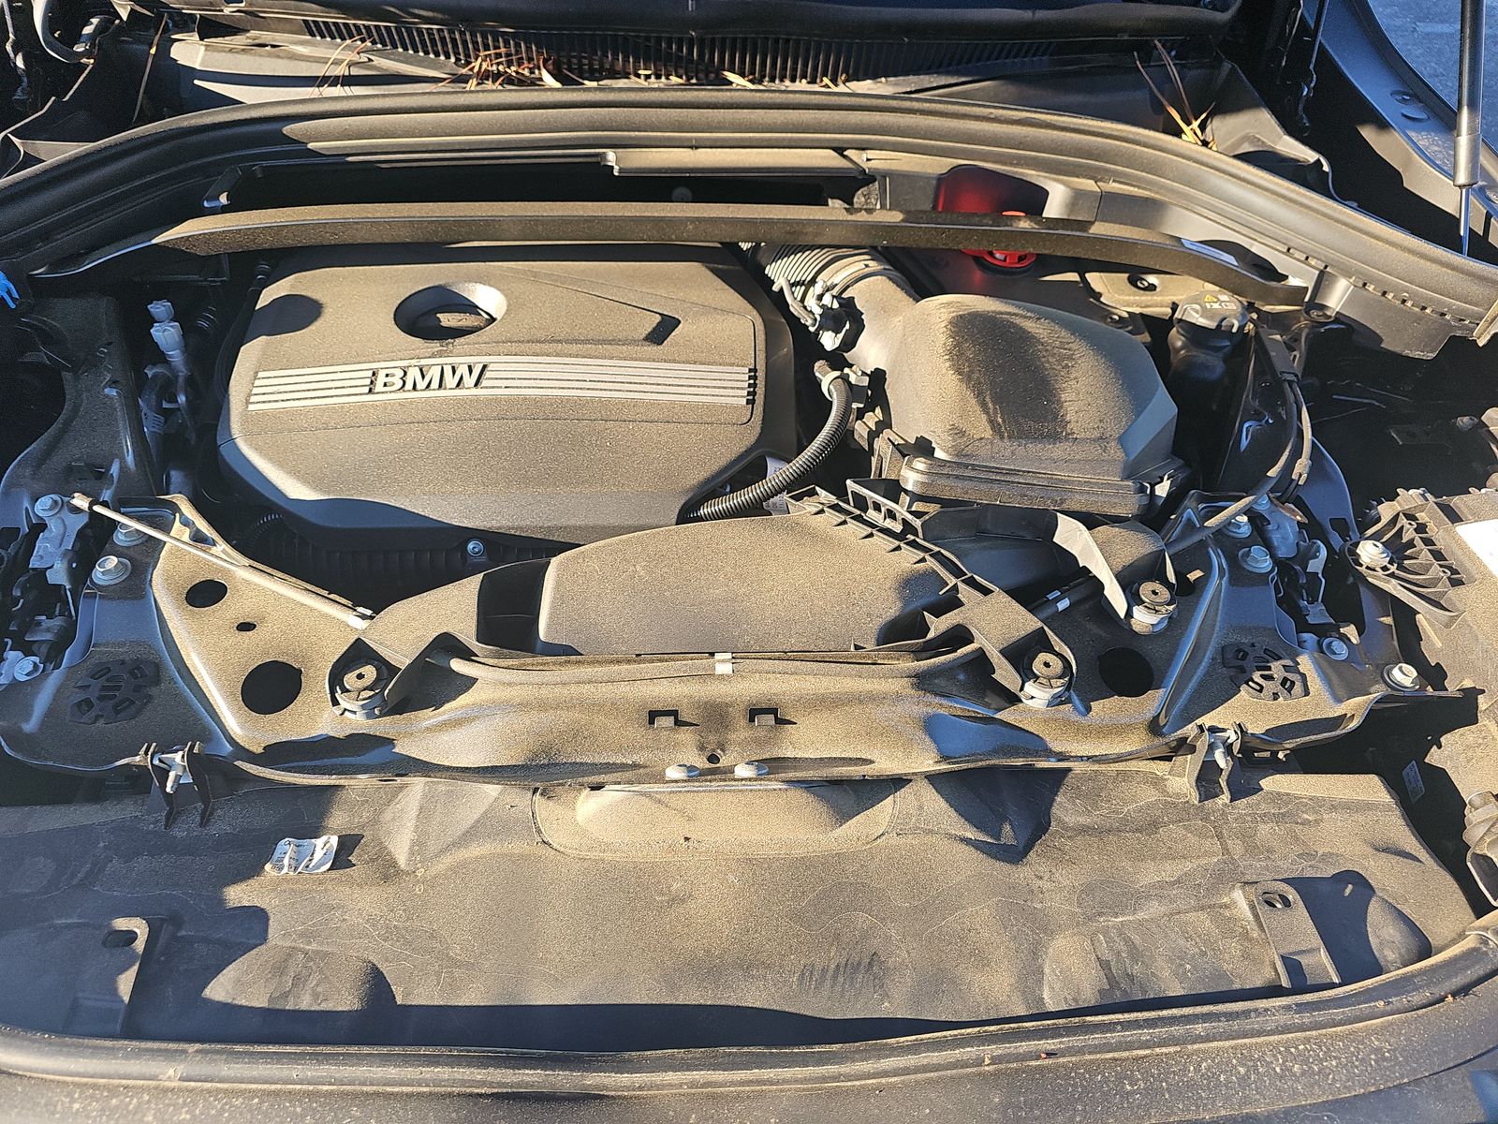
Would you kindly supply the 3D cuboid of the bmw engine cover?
[{"bbox_3d":[-0.204,-0.160,0.890,0.470,0.100,0.345,-1,47,-2],"label":"bmw engine cover"}]

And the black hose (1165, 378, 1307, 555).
[{"bbox_3d":[0.398,-0.081,0.778,0.049,0.050,0.259,30,53,24],"label":"black hose"}]

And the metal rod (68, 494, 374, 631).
[{"bbox_3d":[-0.412,-0.003,0.767,0.292,0.013,0.013,20,50,13],"label":"metal rod"}]

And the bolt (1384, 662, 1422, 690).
[{"bbox_3d":[0.448,0.078,0.682,0.023,0.012,0.023,-1,47,-2],"label":"bolt"}]

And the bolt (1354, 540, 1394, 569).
[{"bbox_3d":[0.455,-0.006,0.725,0.024,0.015,0.024,-1,47,-2],"label":"bolt"}]

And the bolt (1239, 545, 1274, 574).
[{"bbox_3d":[0.367,-0.003,0.720,0.025,0.012,0.025,-1,47,-2],"label":"bolt"}]

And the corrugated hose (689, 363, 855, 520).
[{"bbox_3d":[0.028,-0.088,0.852,0.185,0.078,0.075,-35,56,-29],"label":"corrugated hose"}]

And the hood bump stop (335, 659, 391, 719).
[{"bbox_3d":[-0.247,0.082,0.639,0.036,0.024,0.036,-1,47,-2],"label":"hood bump stop"}]

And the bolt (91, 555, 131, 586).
[{"bbox_3d":[-0.445,0.005,0.696,0.025,0.012,0.025,-1,47,-2],"label":"bolt"}]

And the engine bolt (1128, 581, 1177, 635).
[{"bbox_3d":[0.282,0.032,0.694,0.034,0.022,0.034,-1,47,-2],"label":"engine bolt"}]

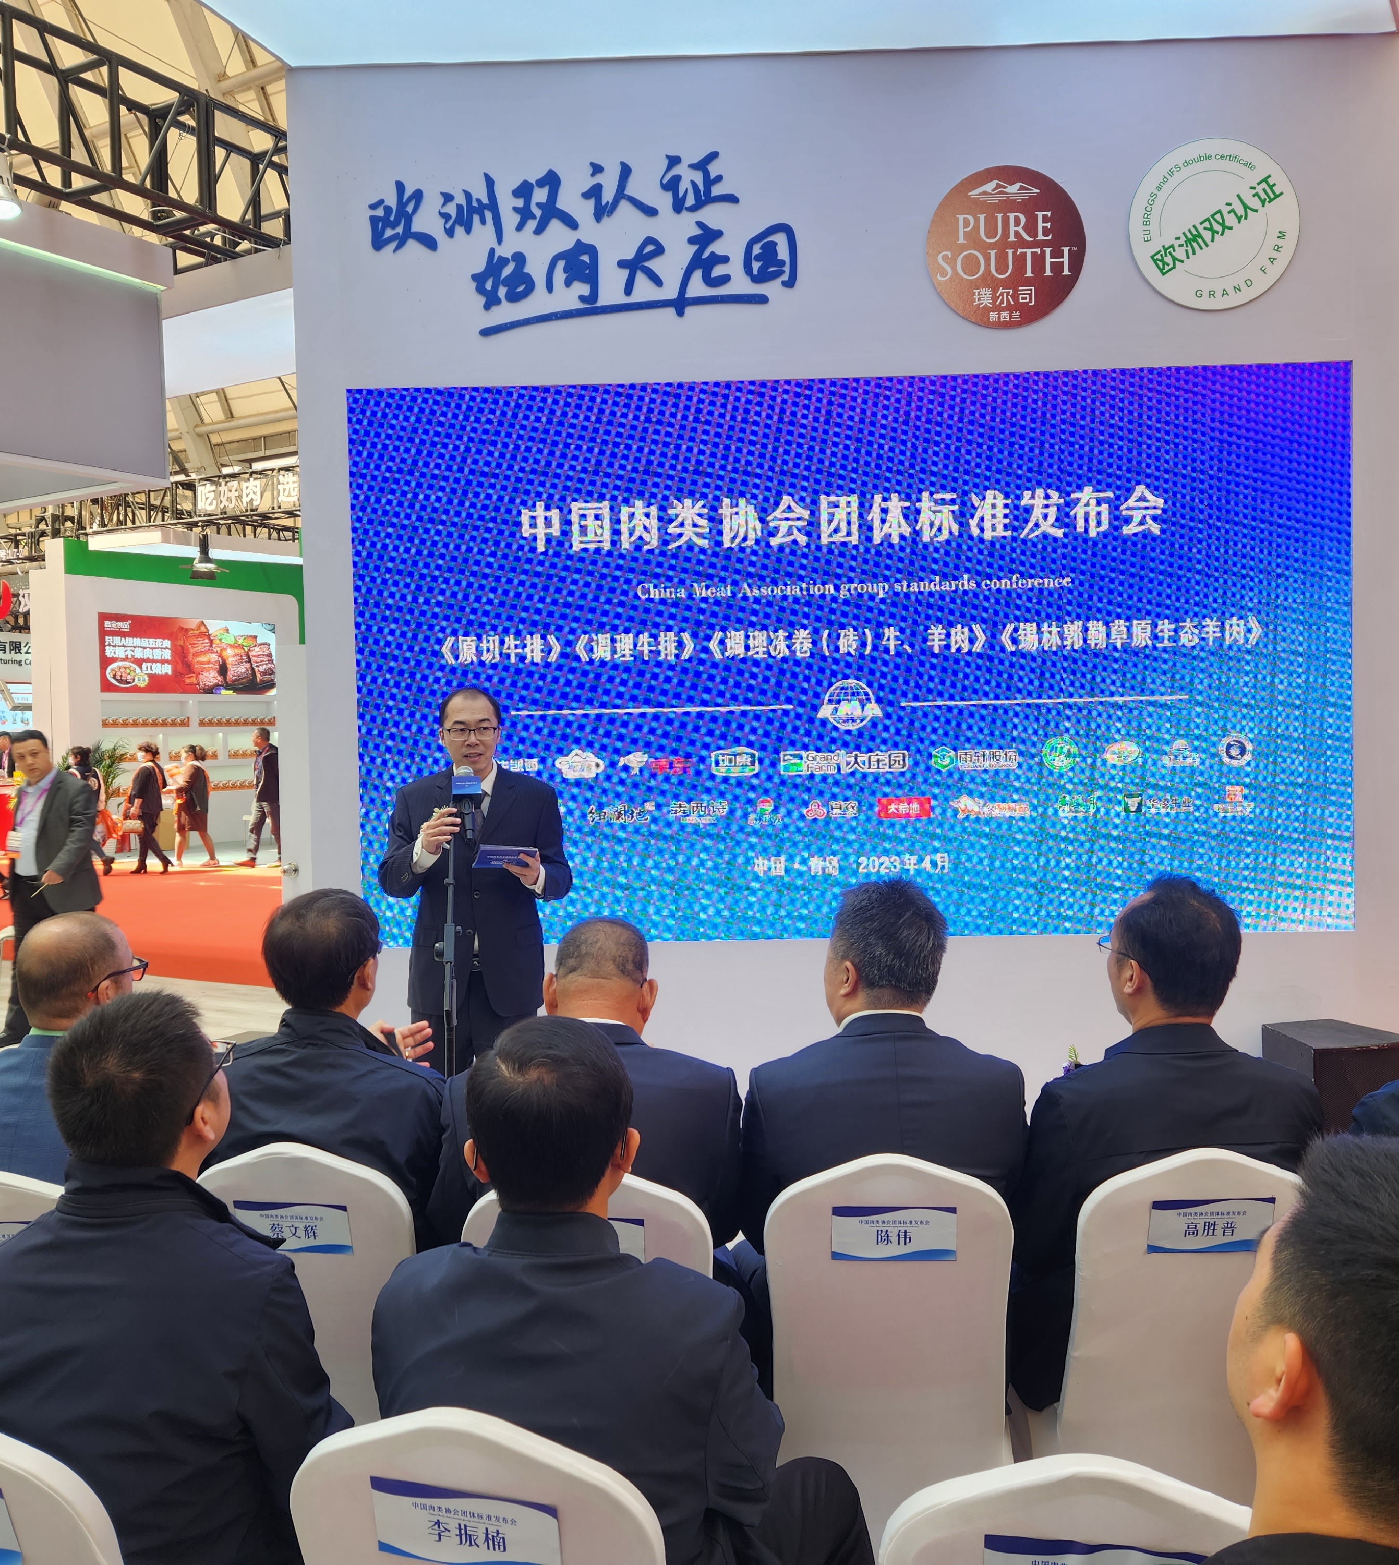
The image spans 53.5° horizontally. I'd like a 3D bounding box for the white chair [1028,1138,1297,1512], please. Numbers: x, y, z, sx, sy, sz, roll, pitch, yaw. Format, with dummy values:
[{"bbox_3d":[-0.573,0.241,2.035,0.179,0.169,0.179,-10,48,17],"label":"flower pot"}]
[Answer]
[{"bbox_3d":[0.843,1.044,2.596,0.430,0.920,0.560,-1,2,-4],"label":"white chair"}]

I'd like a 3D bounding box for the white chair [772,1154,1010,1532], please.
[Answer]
[{"bbox_3d":[0.344,1.055,2.596,0.430,0.920,0.560,-1,2,3],"label":"white chair"}]

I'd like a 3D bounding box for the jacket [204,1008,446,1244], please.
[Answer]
[{"bbox_3d":[-0.681,0.748,2.584,0.530,0.660,0.410,-1,2,14],"label":"jacket"}]

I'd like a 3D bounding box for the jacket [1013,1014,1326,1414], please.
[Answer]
[{"bbox_3d":[0.815,0.752,2.487,0.540,0.660,0.420,-1,3,-6],"label":"jacket"}]

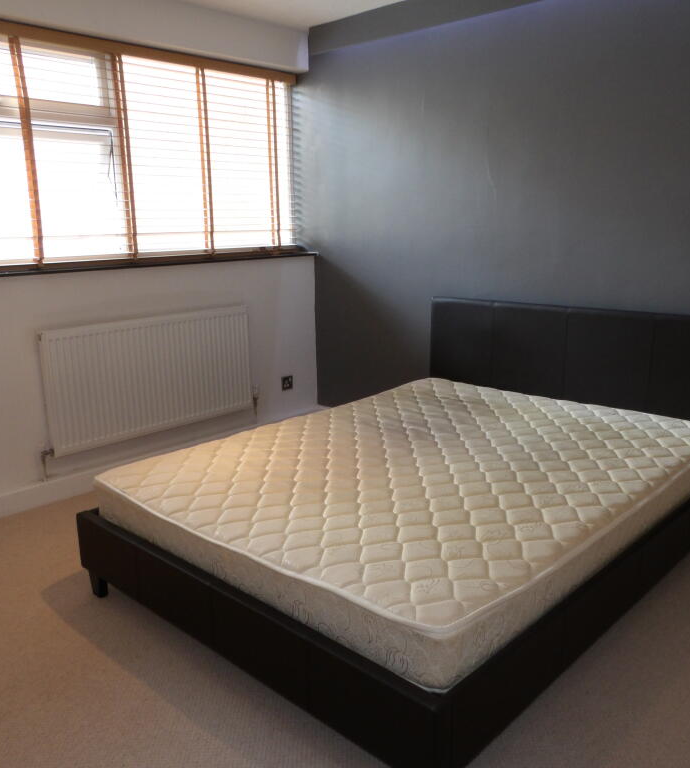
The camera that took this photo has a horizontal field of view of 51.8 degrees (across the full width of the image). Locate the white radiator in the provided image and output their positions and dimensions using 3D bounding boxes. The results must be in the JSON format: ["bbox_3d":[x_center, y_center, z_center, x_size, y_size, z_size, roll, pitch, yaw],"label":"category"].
[{"bbox_3d":[-0.978,-0.052,3.693,0.070,0.599,1.193,11,17,41],"label":"white radiator"}]

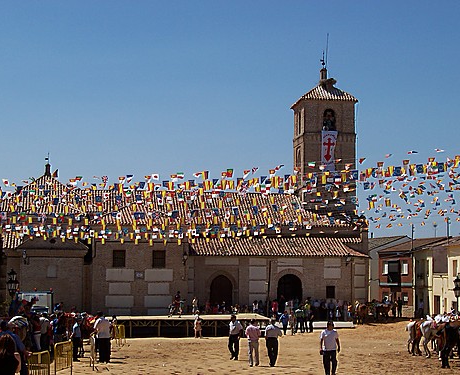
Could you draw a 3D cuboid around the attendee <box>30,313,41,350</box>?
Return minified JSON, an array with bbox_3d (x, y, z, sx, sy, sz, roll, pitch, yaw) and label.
[{"bbox_3d":[-8.053,6.069,42.664,0.480,1.700,0.350,0,-5,6],"label":"attendee"}]

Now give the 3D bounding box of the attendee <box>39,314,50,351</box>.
[{"bbox_3d":[-7.828,6.174,43.377,0.520,1.720,0.350,0,-5,9],"label":"attendee"}]

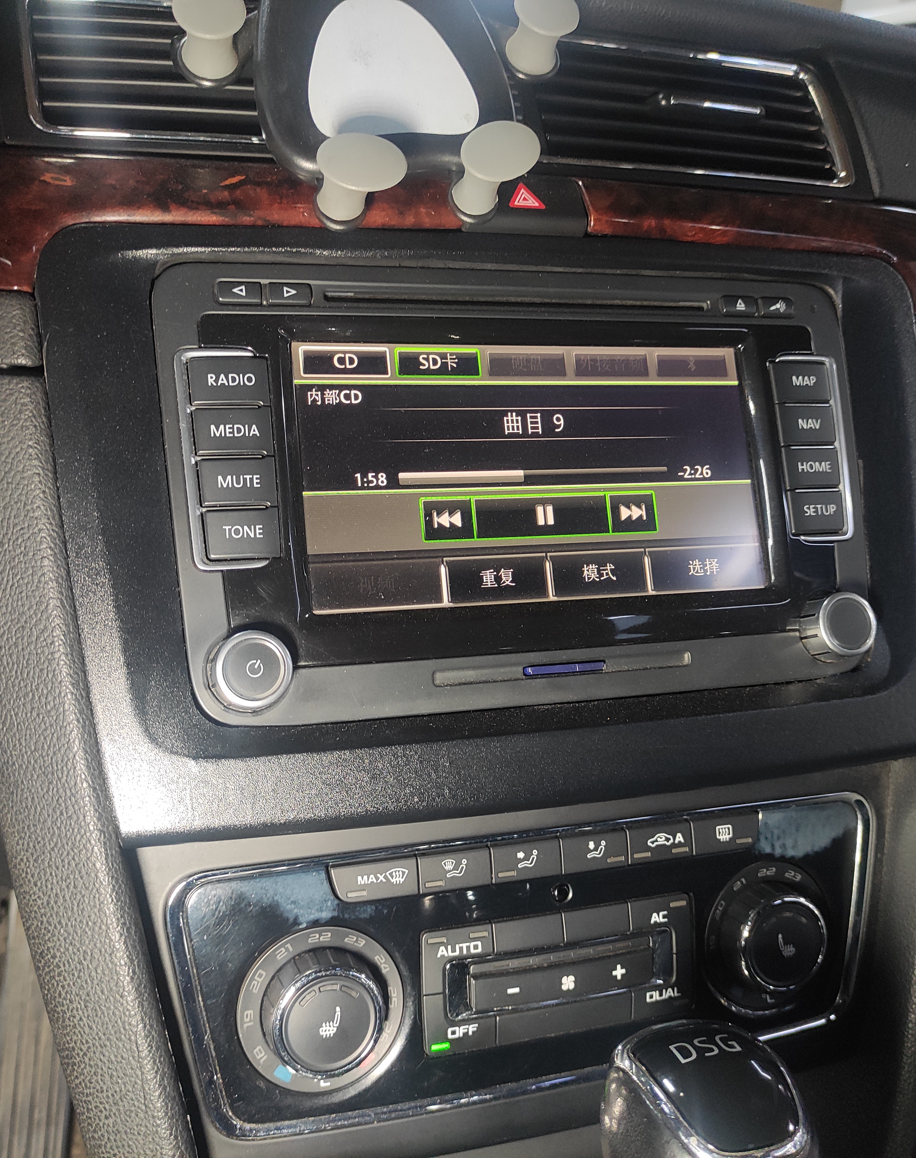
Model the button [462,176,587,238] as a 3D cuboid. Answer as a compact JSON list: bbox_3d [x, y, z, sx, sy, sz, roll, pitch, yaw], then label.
[{"bbox_3d":[0.019,-0.114,0.350,0.041,0.021,0.012,-3,-23,-17],"label":"button"}]

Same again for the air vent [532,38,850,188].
[{"bbox_3d":[0.076,-0.156,0.387,0.117,0.051,0.025,-3,-19,-20],"label":"air vent"}]

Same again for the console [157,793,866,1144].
[{"bbox_3d":[0.029,0.108,0.324,0.219,0.075,0.025,-3,3,-18],"label":"console"}]

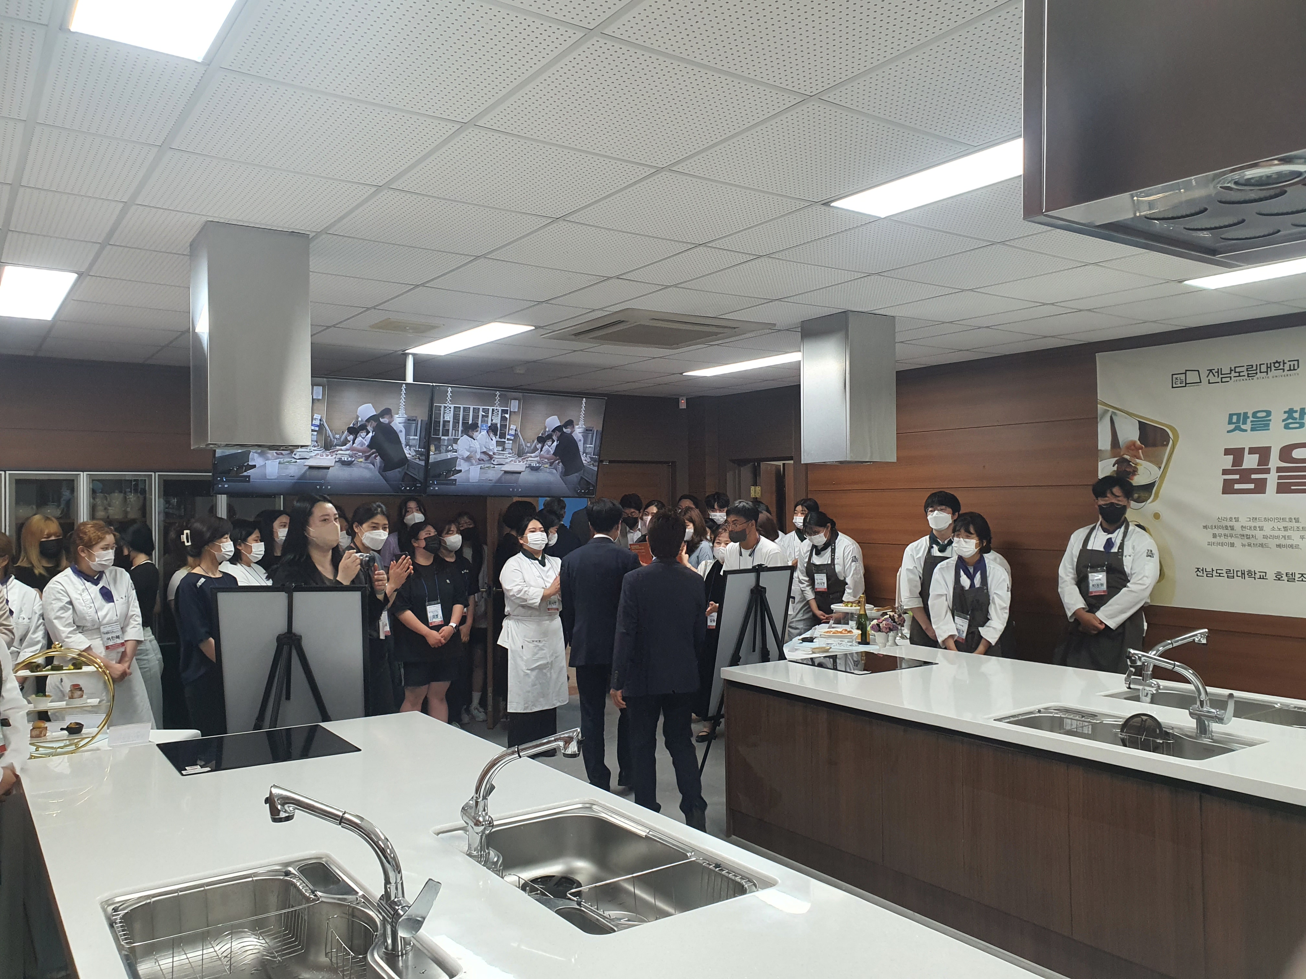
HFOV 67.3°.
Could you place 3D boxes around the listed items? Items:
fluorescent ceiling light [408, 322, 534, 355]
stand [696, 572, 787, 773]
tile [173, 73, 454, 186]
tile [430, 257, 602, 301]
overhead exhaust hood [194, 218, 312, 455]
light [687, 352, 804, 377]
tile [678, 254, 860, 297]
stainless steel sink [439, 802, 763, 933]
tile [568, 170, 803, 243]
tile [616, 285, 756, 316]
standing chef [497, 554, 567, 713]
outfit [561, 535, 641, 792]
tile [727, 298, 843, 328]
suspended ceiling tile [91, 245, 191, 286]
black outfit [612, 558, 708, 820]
[{"bbox_3d":[-1.096,-0.891,5.769,0.285,0.050,1.210,0,-1,-36],"label":"fluorescent ceiling light"},{"bbox_3d":[0.702,1.115,6.000,0.700,1.330,0.660,0,-1,-38],"label":"stand"},{"bbox_3d":[-0.871,-0.908,2.494,0.590,0.020,0.590,0,-1,-35],"label":"tile"},{"bbox_3d":[-0.593,-0.901,4.205,0.590,0.020,0.590,0,-1,-36],"label":"tile"},{"bbox_3d":[-1.445,-0.522,3.507,0.338,0.746,0.355,0,-1,-36],"label":"overhead exhaust hood"},{"bbox_3d":[0.725,-0.895,6.980,0.300,0.060,1.200,0,0,-36],"label":"light"},{"bbox_3d":[0.520,-0.917,4.270,0.600,0.020,0.600,0,0,-36],"label":"tile"},{"bbox_3d":[-0.152,1.017,2.457,0.500,0.200,0.800,0,-1,-36],"label":"stainless steel sink"},{"bbox_3d":[0.105,-0.920,3.216,0.595,0.018,0.595,0,-1,-35],"label":"tile"},{"bbox_3d":[0.170,-0.900,4.757,0.600,0.020,0.600,0,0,-36],"label":"tile"},{"bbox_3d":[-0.810,1.000,6.680,0.480,1.620,0.360,0,-1,-41],"label":"standing chef"},{"bbox_3d":[-0.301,1.006,5.740,0.480,1.480,0.310,-1,-1,12],"label":"outfit"},{"bbox_3d":[0.656,-0.909,5.082,0.595,0.018,0.595,0,-1,-35],"label":"tile"},{"bbox_3d":[-1.922,-0.892,3.995,0.600,0.020,0.600,0,0,-36],"label":"suspended ceiling tile"},{"bbox_3d":[0.037,1.036,5.150,0.480,1.340,0.340,-1,0,-7],"label":"black outfit"}]

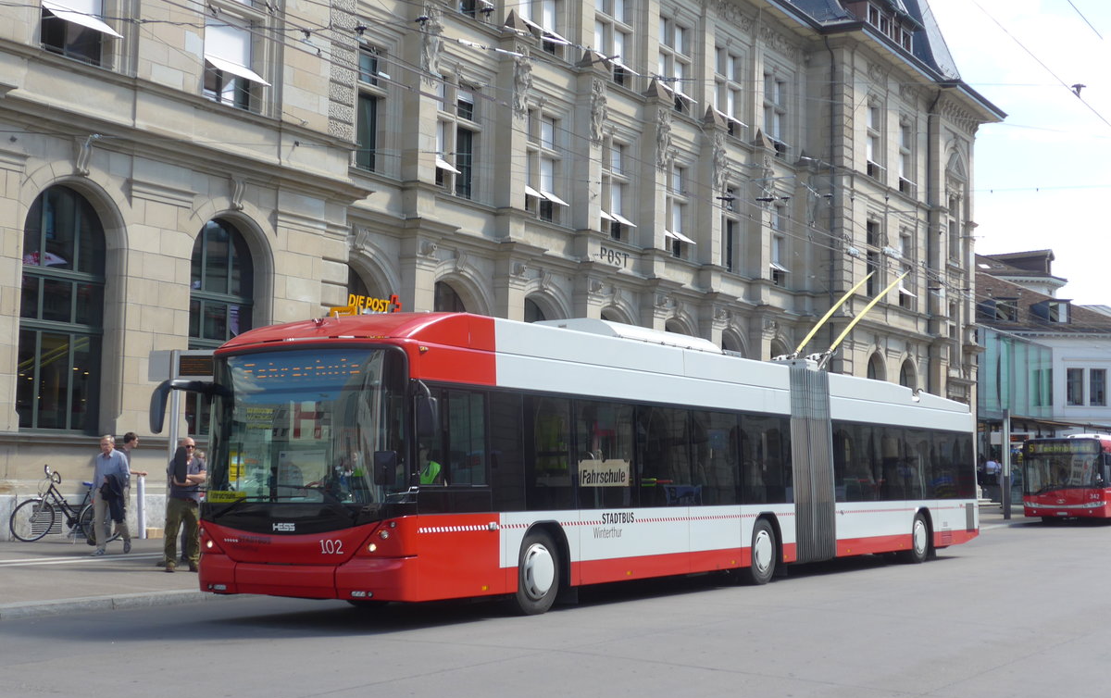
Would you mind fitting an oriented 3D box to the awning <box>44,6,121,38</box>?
[{"bbox_3d":[-8.037,-5.612,26.626,0.580,0.460,1.520,-2,-5,31],"label":"awning"}]

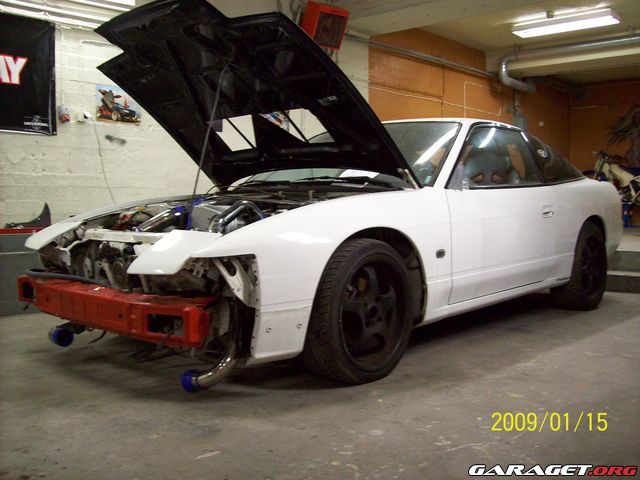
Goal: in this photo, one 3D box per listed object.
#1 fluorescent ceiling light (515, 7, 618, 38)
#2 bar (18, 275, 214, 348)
[{"bbox_3d":[3.018,-2.664,8.210,1.220,0.090,0.320,4,5,42],"label":"fluorescent ceiling light"},{"bbox_3d":[-0.898,0.276,2.791,1.370,0.140,0.140,4,5,42],"label":"bar"}]

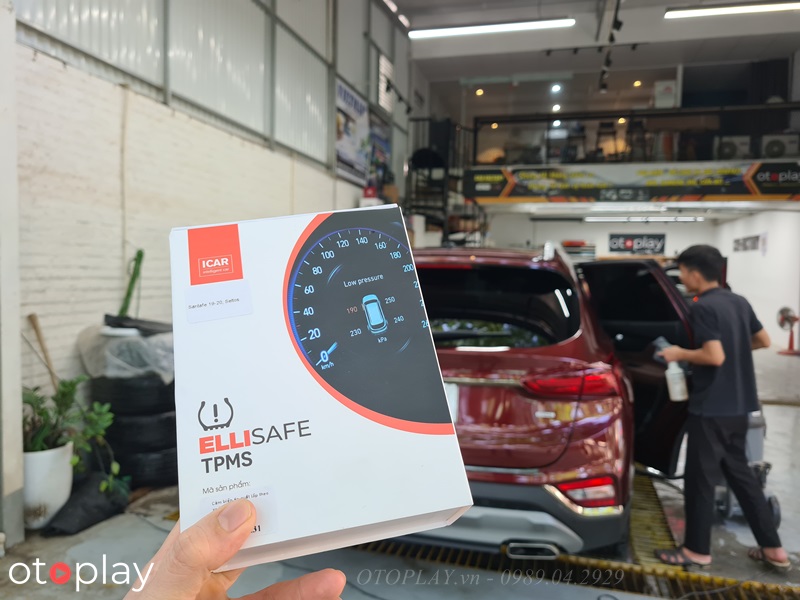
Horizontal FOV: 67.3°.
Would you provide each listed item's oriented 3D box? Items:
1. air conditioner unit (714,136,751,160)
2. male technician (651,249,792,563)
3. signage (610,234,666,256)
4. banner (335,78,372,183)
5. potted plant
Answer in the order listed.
[{"bbox_3d":[6.786,-3.060,12.325,0.680,0.550,0.280,2,2,15],"label":"air conditioner unit"},{"bbox_3d":[1.662,0.545,3.121,0.500,1.670,0.560,-1,3,-38],"label":"male technician"},{"bbox_3d":[6.322,-1.501,16.001,1.380,0.500,0.030,2,2,15],"label":"signage"},{"bbox_3d":[-0.759,-2.687,9.910,0.030,1.440,1.540,2,2,15],"label":"banner"},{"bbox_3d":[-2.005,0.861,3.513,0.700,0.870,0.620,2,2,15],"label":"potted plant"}]

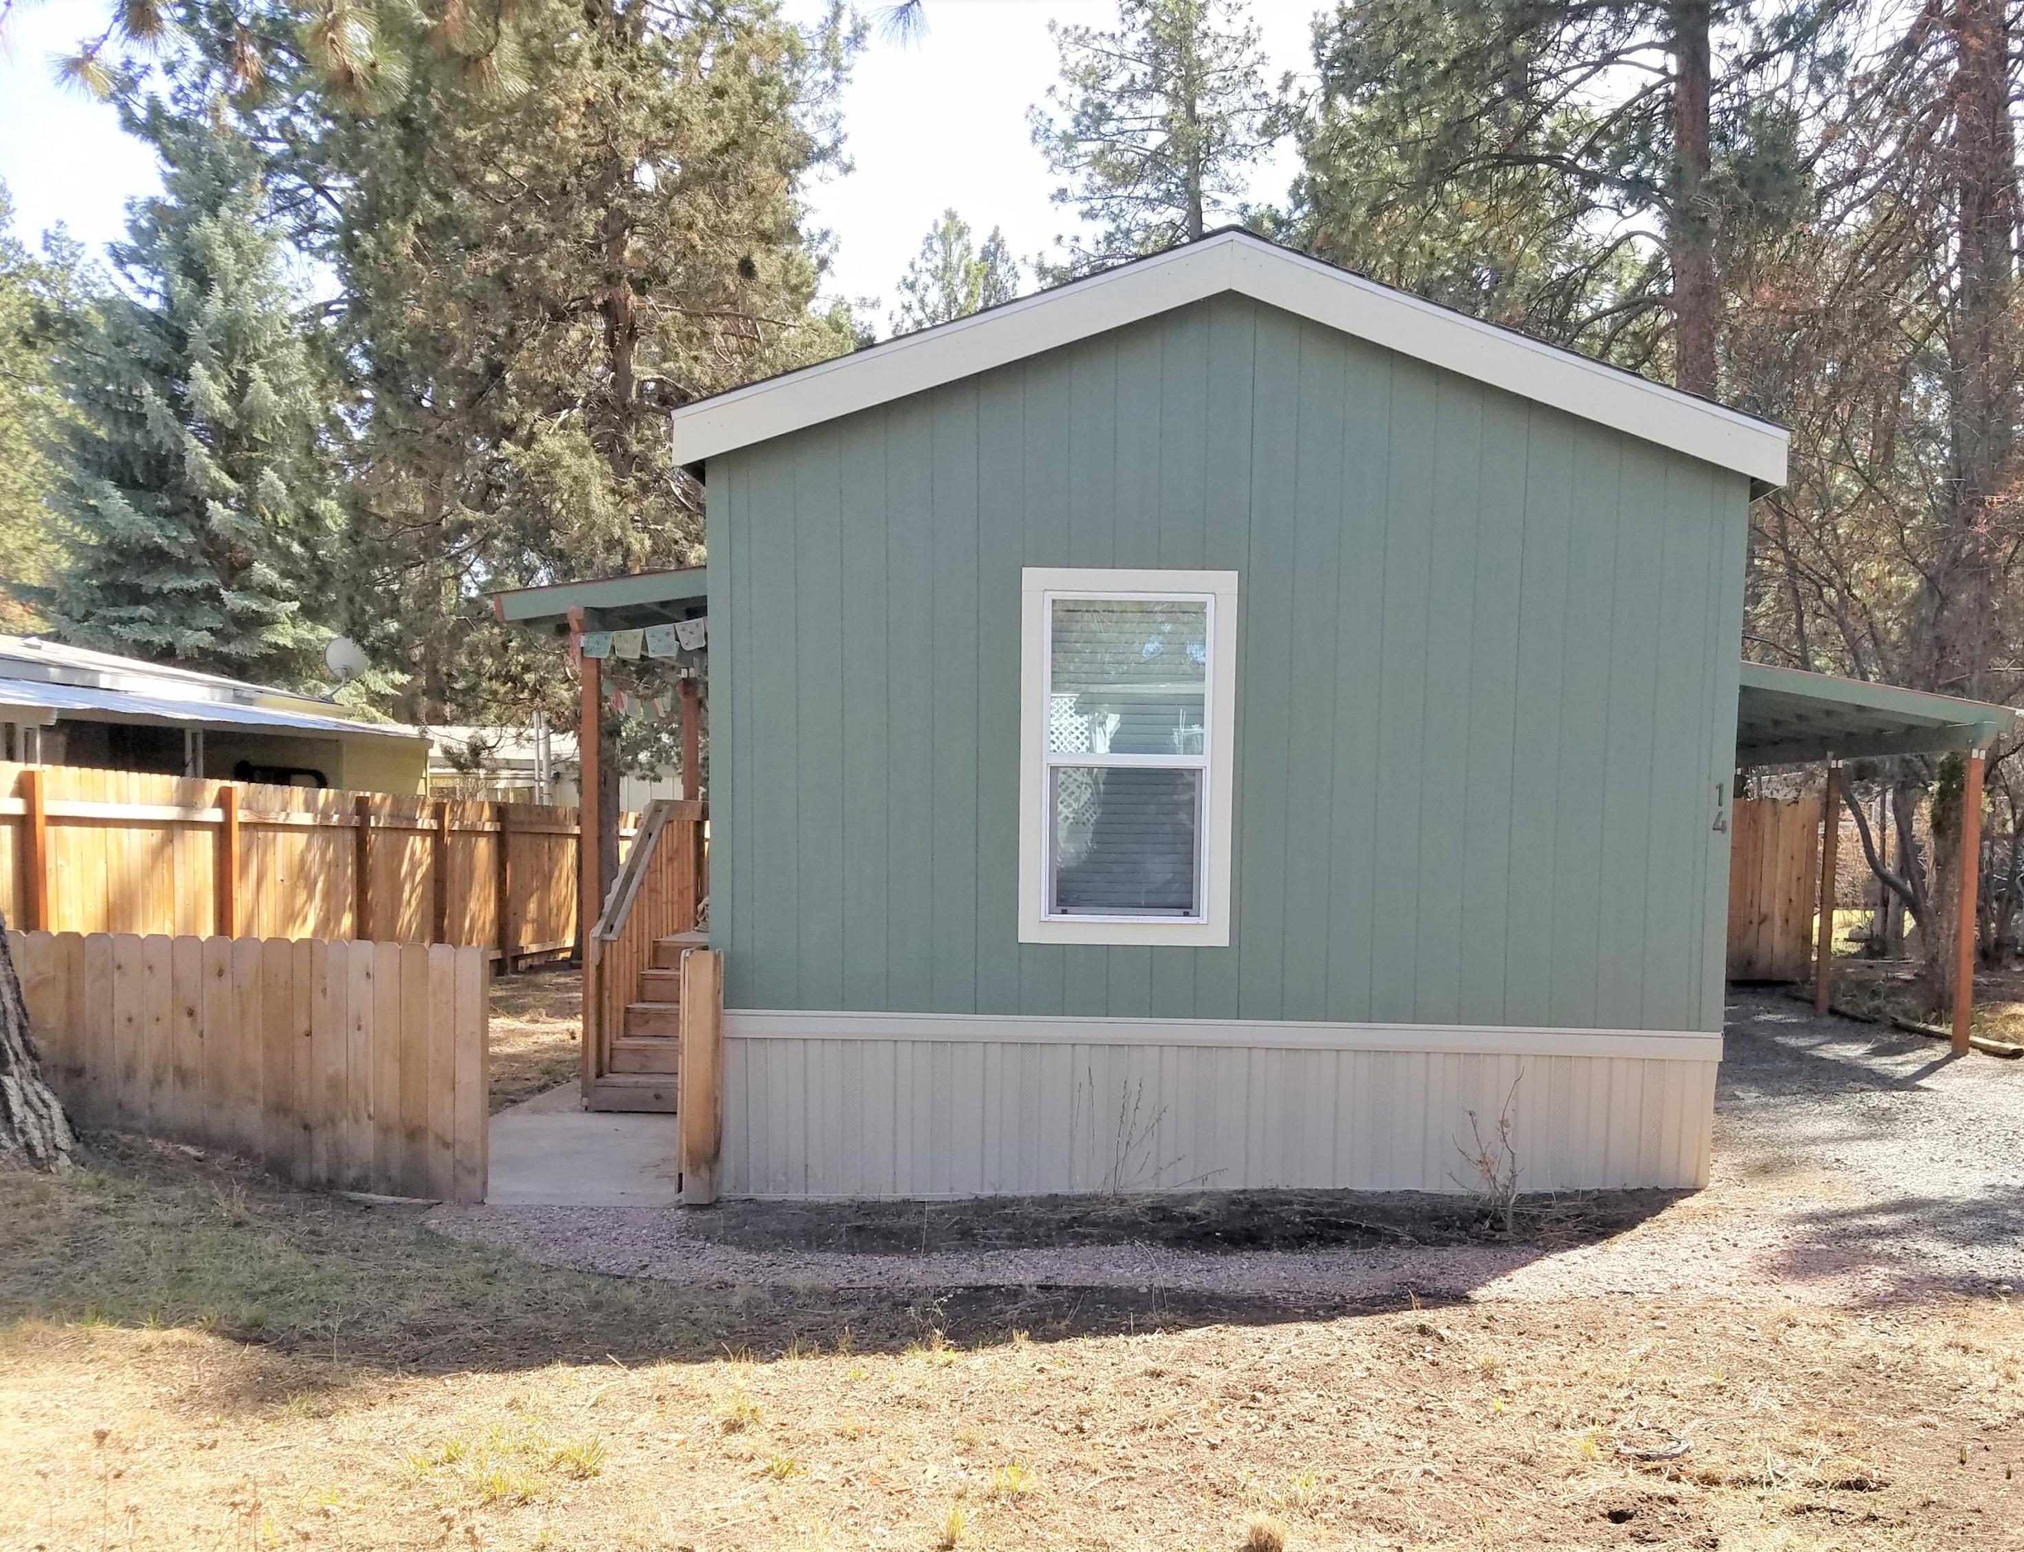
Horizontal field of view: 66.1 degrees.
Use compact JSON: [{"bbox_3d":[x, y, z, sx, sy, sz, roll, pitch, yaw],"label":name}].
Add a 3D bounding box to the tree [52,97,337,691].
[{"bbox_3d":[-13.701,-4.773,26.172,5.100,13.151,5.100,1,1,2],"label":"tree"}]

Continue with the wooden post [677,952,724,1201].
[{"bbox_3d":[-1.414,1.370,7.060,0.180,1.160,0.160,1,1,2],"label":"wooden post"}]

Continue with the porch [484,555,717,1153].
[{"bbox_3d":[-2.059,0.346,10.055,1.558,3.080,3.300,1,1,2],"label":"porch"}]

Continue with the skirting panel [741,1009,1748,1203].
[{"bbox_3d":[0.916,1.535,7.130,4.620,0.820,0.080,1,1,2],"label":"skirting panel"}]

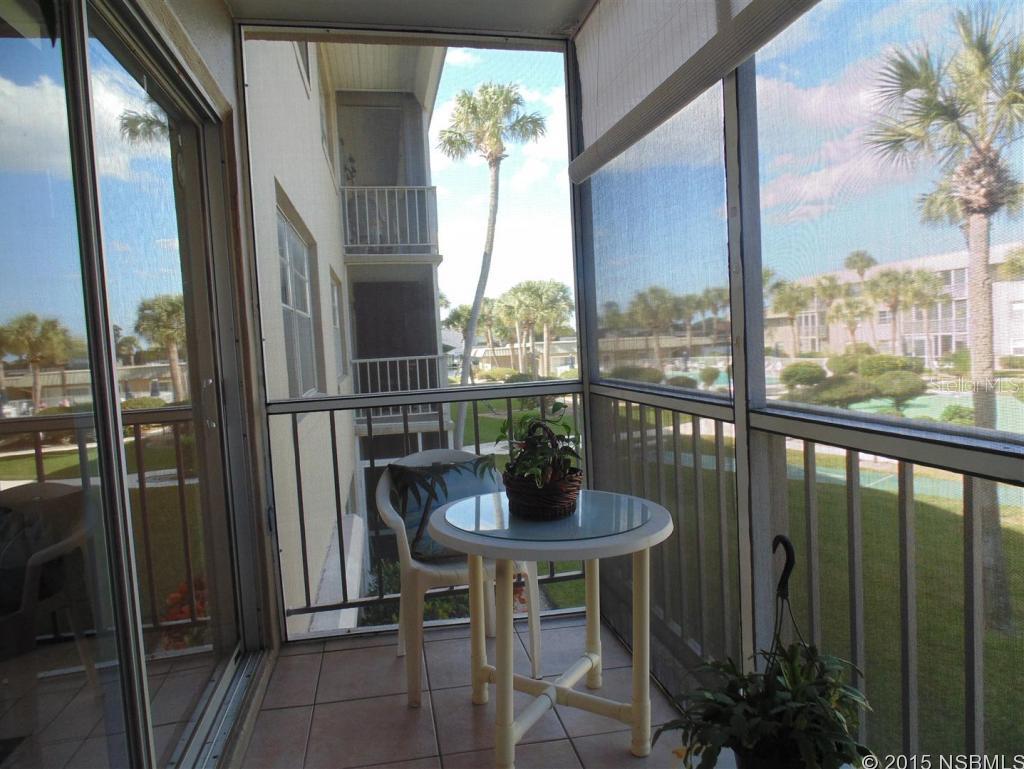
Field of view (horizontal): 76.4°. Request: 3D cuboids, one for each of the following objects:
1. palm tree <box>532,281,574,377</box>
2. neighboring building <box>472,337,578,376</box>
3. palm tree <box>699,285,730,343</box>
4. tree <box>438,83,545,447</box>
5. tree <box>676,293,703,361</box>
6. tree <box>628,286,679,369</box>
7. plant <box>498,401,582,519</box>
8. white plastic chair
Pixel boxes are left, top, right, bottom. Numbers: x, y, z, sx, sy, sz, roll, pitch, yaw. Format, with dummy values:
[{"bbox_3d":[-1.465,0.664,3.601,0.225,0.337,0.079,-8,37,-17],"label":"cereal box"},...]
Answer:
[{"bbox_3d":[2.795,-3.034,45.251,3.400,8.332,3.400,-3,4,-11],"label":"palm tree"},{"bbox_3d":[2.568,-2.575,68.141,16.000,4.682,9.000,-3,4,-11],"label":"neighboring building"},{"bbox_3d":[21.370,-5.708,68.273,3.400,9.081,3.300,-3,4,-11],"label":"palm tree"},{"bbox_3d":[-0.634,-3.649,21.882,3.700,12.685,3.500,-3,4,-11],"label":"tree"},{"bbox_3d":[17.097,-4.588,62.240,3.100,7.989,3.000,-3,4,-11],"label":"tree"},{"bbox_3d":[11.060,-3.555,50.240,3.800,7.964,3.700,-3,4,-11],"label":"tree"},{"bbox_3d":[0.084,0.223,2.025,0.270,0.355,0.270,-3,4,-11],"label":"plant"},{"bbox_3d":[-0.235,0.682,2.513,0.545,0.810,0.540,-4,4,-21],"label":"white plastic chair"}]

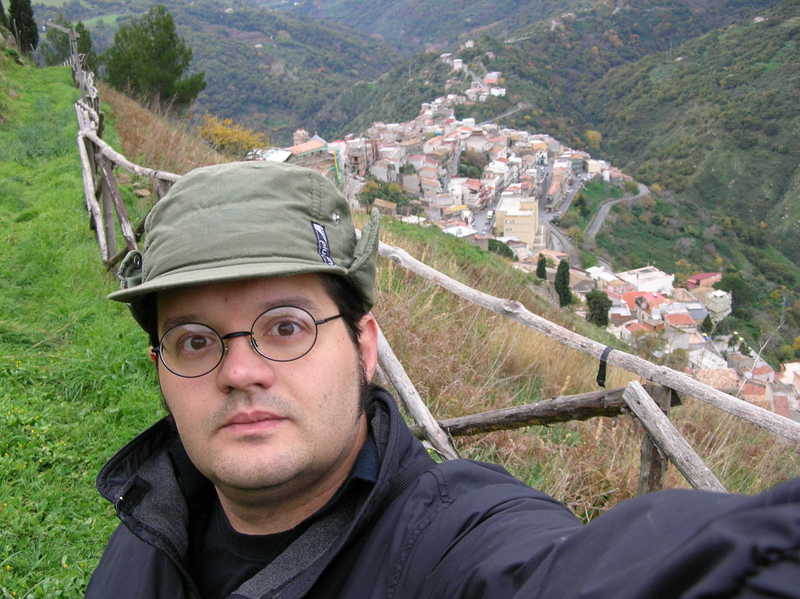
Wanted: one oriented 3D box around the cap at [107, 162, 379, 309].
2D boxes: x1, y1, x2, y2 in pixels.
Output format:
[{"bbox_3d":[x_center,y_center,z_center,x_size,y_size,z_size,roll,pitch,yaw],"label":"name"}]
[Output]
[{"bbox_3d":[-0.121,-0.046,0.648,0.200,0.135,0.270,-7,3,8],"label":"cap"}]

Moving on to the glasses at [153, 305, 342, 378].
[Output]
[{"bbox_3d":[-0.103,0.028,0.634,0.136,0.044,0.142,-9,2,6],"label":"glasses"}]

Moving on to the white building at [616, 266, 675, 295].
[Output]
[{"bbox_3d":[79.588,-4.222,271.300,16.300,7.800,10.600,-10,22,-25],"label":"white building"}]

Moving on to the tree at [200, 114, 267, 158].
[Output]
[{"bbox_3d":[-7.209,-6.797,36.000,2.900,2.700,2.800,-4,20,-11],"label":"tree"}]

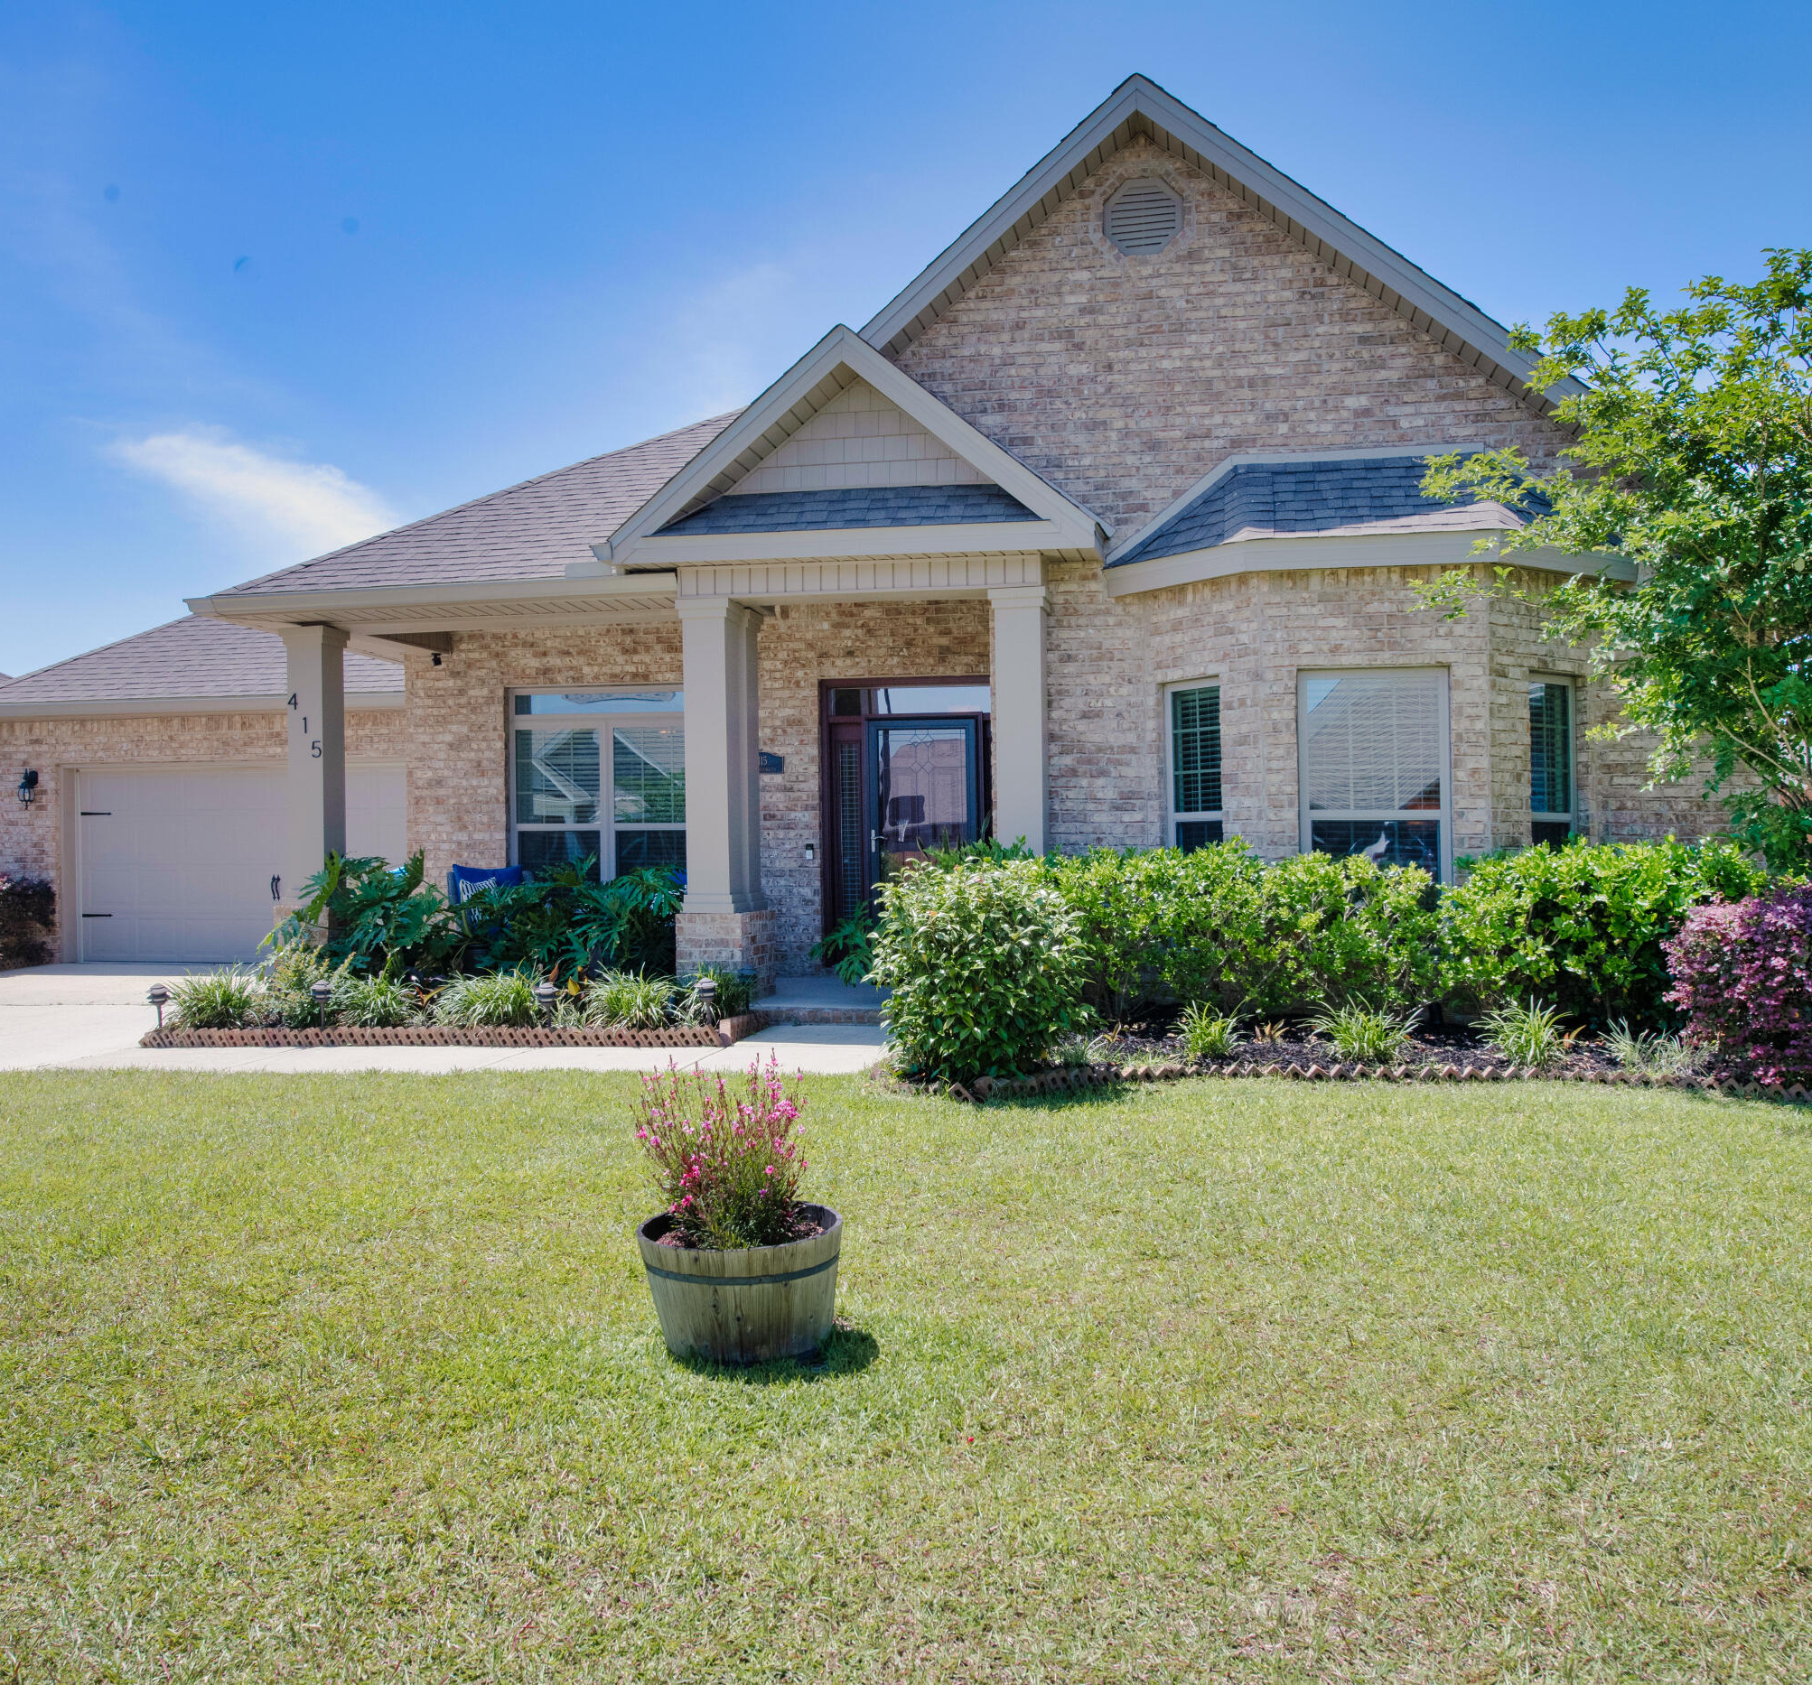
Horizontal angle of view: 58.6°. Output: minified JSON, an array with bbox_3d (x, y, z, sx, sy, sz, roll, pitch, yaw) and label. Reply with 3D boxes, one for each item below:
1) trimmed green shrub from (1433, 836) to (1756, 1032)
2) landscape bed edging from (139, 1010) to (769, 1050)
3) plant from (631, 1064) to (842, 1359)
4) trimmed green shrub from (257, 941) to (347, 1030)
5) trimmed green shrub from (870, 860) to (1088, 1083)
[{"bbox_3d":[4.200,0.518,9.799,1.820,1.100,1.200,-1,0,8],"label":"trimmed green shrub"},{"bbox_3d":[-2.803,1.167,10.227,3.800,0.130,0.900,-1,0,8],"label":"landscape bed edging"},{"bbox_3d":[-0.457,0.979,4.348,0.550,0.790,0.550,-1,0,0],"label":"plant"},{"bbox_3d":[-3.891,0.928,10.399,0.560,0.560,0.520,-1,0,0],"label":"trimmed green shrub"},{"bbox_3d":[0.375,0.649,8.399,1.100,1.100,1.050,-1,0,0],"label":"trimmed green shrub"}]

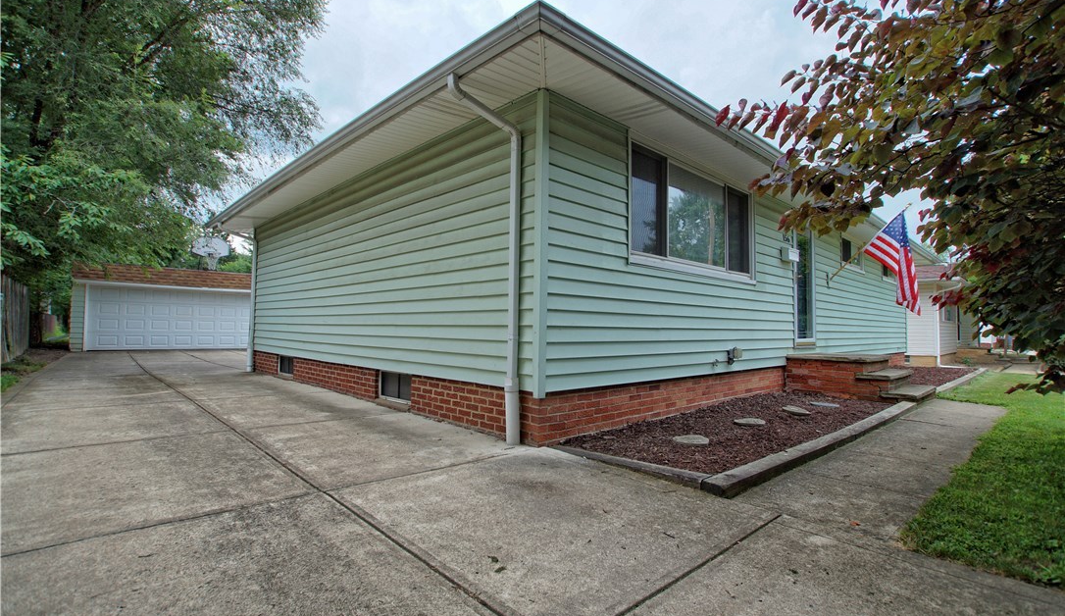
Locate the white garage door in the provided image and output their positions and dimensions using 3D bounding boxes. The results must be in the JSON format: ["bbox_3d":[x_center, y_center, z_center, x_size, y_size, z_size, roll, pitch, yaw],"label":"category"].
[{"bbox_3d":[-12.337,0.416,16.773,5.000,2.100,0.100,3,-4,-43],"label":"white garage door"}]

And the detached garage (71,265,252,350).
[{"bbox_3d":[-14.364,0.021,18.973,5.870,3.050,6.400,3,-4,-43],"label":"detached garage"}]

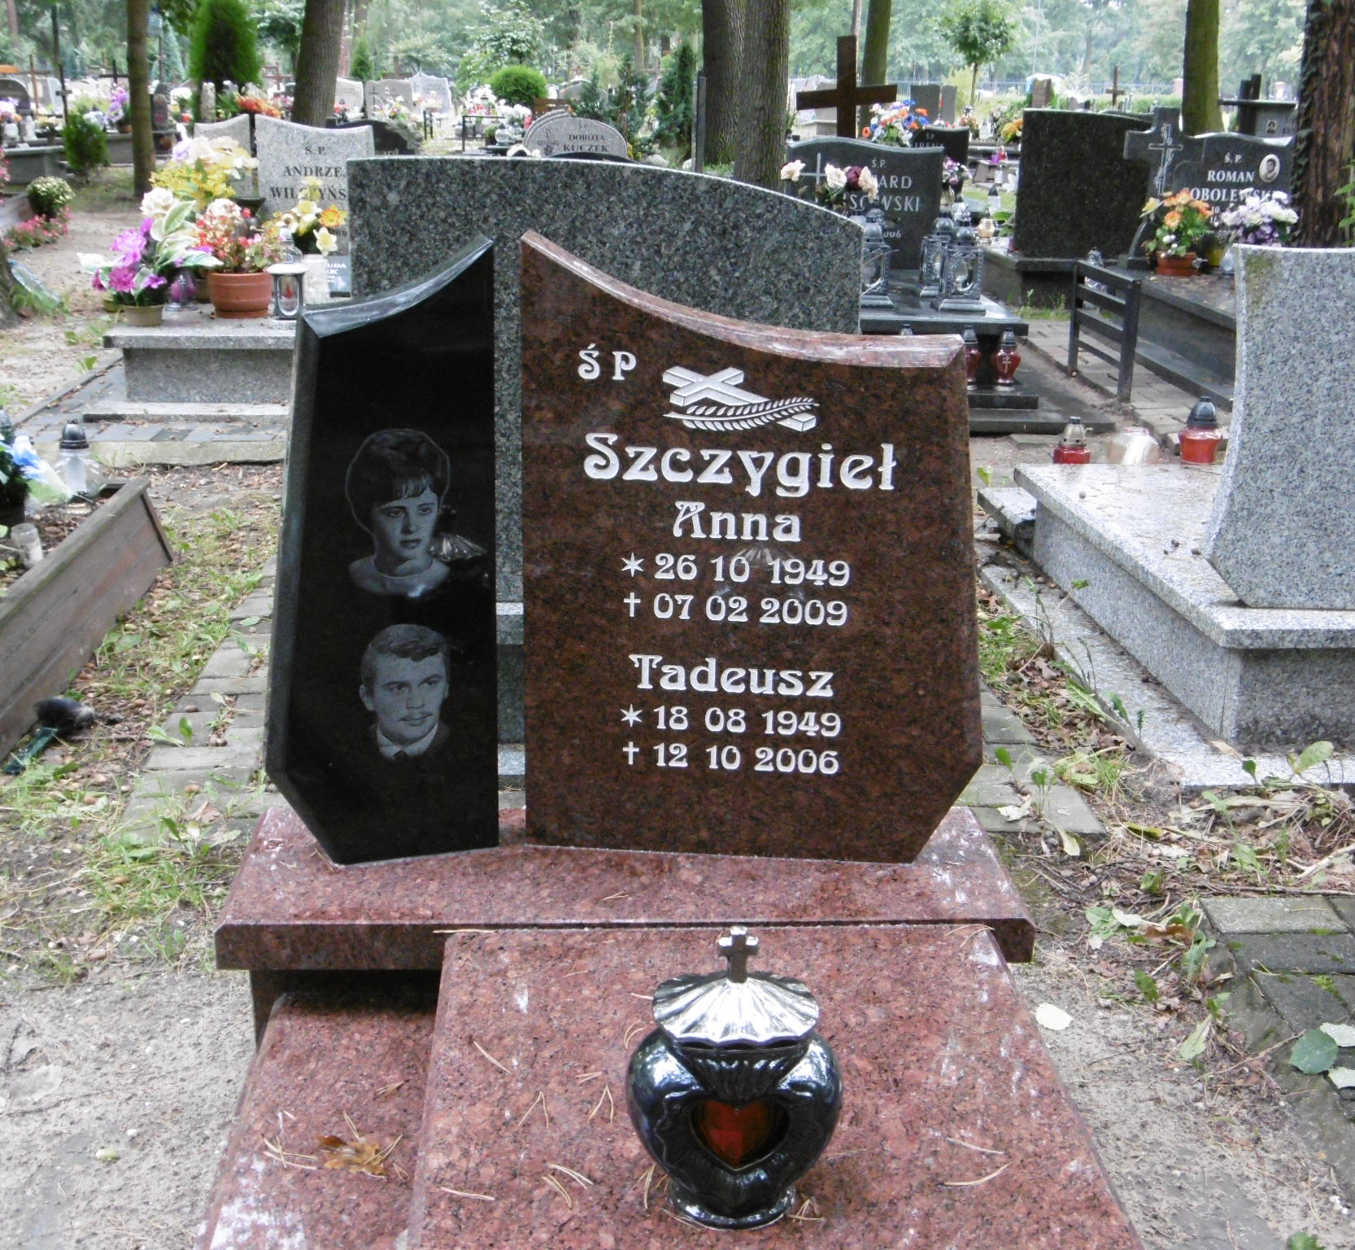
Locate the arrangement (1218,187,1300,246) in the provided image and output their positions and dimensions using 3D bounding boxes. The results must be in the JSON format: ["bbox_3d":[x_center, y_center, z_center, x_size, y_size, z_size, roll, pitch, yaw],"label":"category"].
[{"bbox_3d":[2.987,-2.076,9.412,0.372,0.332,0.330,0,17,-2],"label":"arrangement"}]

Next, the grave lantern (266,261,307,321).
[{"bbox_3d":[-1.486,-1.271,6.950,0.148,0.215,0.145,0,17,-4],"label":"grave lantern"}]

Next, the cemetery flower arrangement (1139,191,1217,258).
[{"bbox_3d":[2.552,-2.024,9.326,0.362,0.368,0.330,0,17,-2],"label":"cemetery flower arrangement"}]

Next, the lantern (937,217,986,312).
[{"bbox_3d":[1.160,-1.471,7.480,0.185,0.377,0.185,0,17,-4],"label":"lantern"}]

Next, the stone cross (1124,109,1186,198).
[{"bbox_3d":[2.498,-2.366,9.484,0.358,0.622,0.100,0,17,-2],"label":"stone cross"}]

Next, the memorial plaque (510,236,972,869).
[{"bbox_3d":[0.100,-0.085,2.225,0.567,0.753,0.090,2,17,3],"label":"memorial plaque"}]

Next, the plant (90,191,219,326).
[{"bbox_3d":[-1.972,-1.381,6.900,0.470,0.492,0.420,0,17,-4],"label":"plant"}]

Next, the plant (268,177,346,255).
[{"bbox_3d":[-1.474,-1.619,7.279,0.285,0.302,0.240,0,17,-4],"label":"plant"}]

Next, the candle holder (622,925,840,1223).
[{"bbox_3d":[0.059,0.422,1.743,0.205,0.293,0.185,2,17,2],"label":"candle holder"}]

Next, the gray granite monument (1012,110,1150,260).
[{"bbox_3d":[2.412,-2.572,10.700,0.805,0.835,0.090,0,17,-4],"label":"gray granite monument"}]

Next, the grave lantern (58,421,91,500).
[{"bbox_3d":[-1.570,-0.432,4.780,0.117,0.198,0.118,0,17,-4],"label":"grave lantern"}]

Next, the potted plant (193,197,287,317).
[{"bbox_3d":[-1.622,-1.363,6.805,0.325,0.425,0.320,0,17,-4],"label":"potted plant"}]

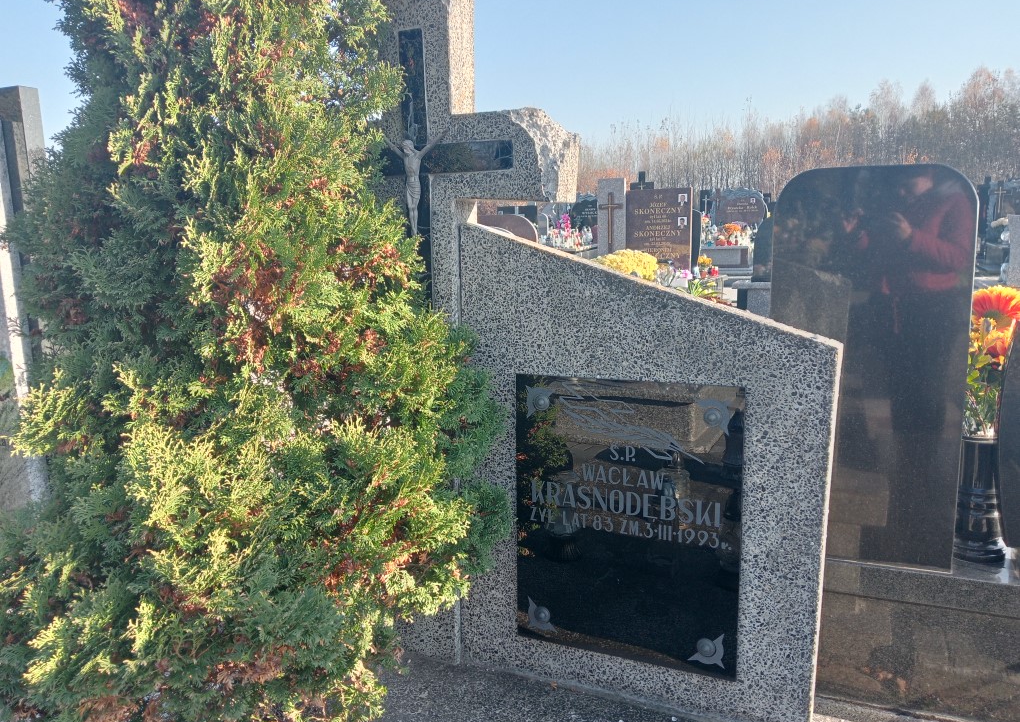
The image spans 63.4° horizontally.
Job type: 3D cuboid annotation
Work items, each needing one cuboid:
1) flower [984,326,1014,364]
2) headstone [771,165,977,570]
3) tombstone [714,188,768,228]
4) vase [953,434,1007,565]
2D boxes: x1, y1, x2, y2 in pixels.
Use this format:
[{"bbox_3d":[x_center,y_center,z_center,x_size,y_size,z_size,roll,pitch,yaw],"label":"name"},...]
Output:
[{"bbox_3d":[1.227,-0.039,2.071,0.100,0.100,0.070,3,10,22],"label":"flower"},{"bbox_3d":[0.893,0.020,2.090,0.450,0.995,0.085,3,10,22],"label":"headstone"},{"bbox_3d":[4.633,-2.956,16.500,1.030,0.970,0.100,2,10,19],"label":"tombstone"},{"bbox_3d":[1.223,0.345,2.134,0.145,0.326,0.145,3,10,22],"label":"vase"}]

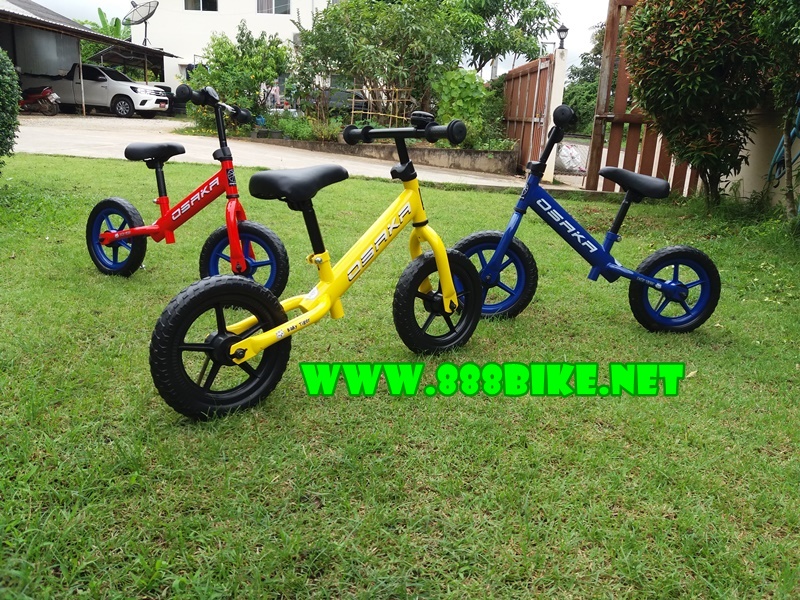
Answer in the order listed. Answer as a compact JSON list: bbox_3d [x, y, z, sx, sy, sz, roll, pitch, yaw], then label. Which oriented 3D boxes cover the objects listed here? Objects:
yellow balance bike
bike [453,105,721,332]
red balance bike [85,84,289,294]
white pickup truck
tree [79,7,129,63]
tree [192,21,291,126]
[{"bbox_3d":[-0.121,-0.101,1.434,0.882,0.605,0.422,-10,15,-41],"label":"yellow balance bike"},{"bbox_3d":[0.593,-0.233,1.993,0.874,0.649,0.370,3,15,-3],"label":"bike"},{"bbox_3d":[-0.678,-0.336,2.033,0.873,0.649,0.370,13,17,30],"label":"red balance bike"},{"bbox_3d":[-10.426,-7.113,21.897,5.250,1.680,1.820,6,15,8],"label":"white pickup truck"},{"bbox_3d":[-11.873,-9.623,26.000,2.600,4.200,2.600,4,15,0],"label":"tree"},{"bbox_3d":[-3.969,-5.551,16.000,2.500,2.600,2.400,4,15,0],"label":"tree"}]

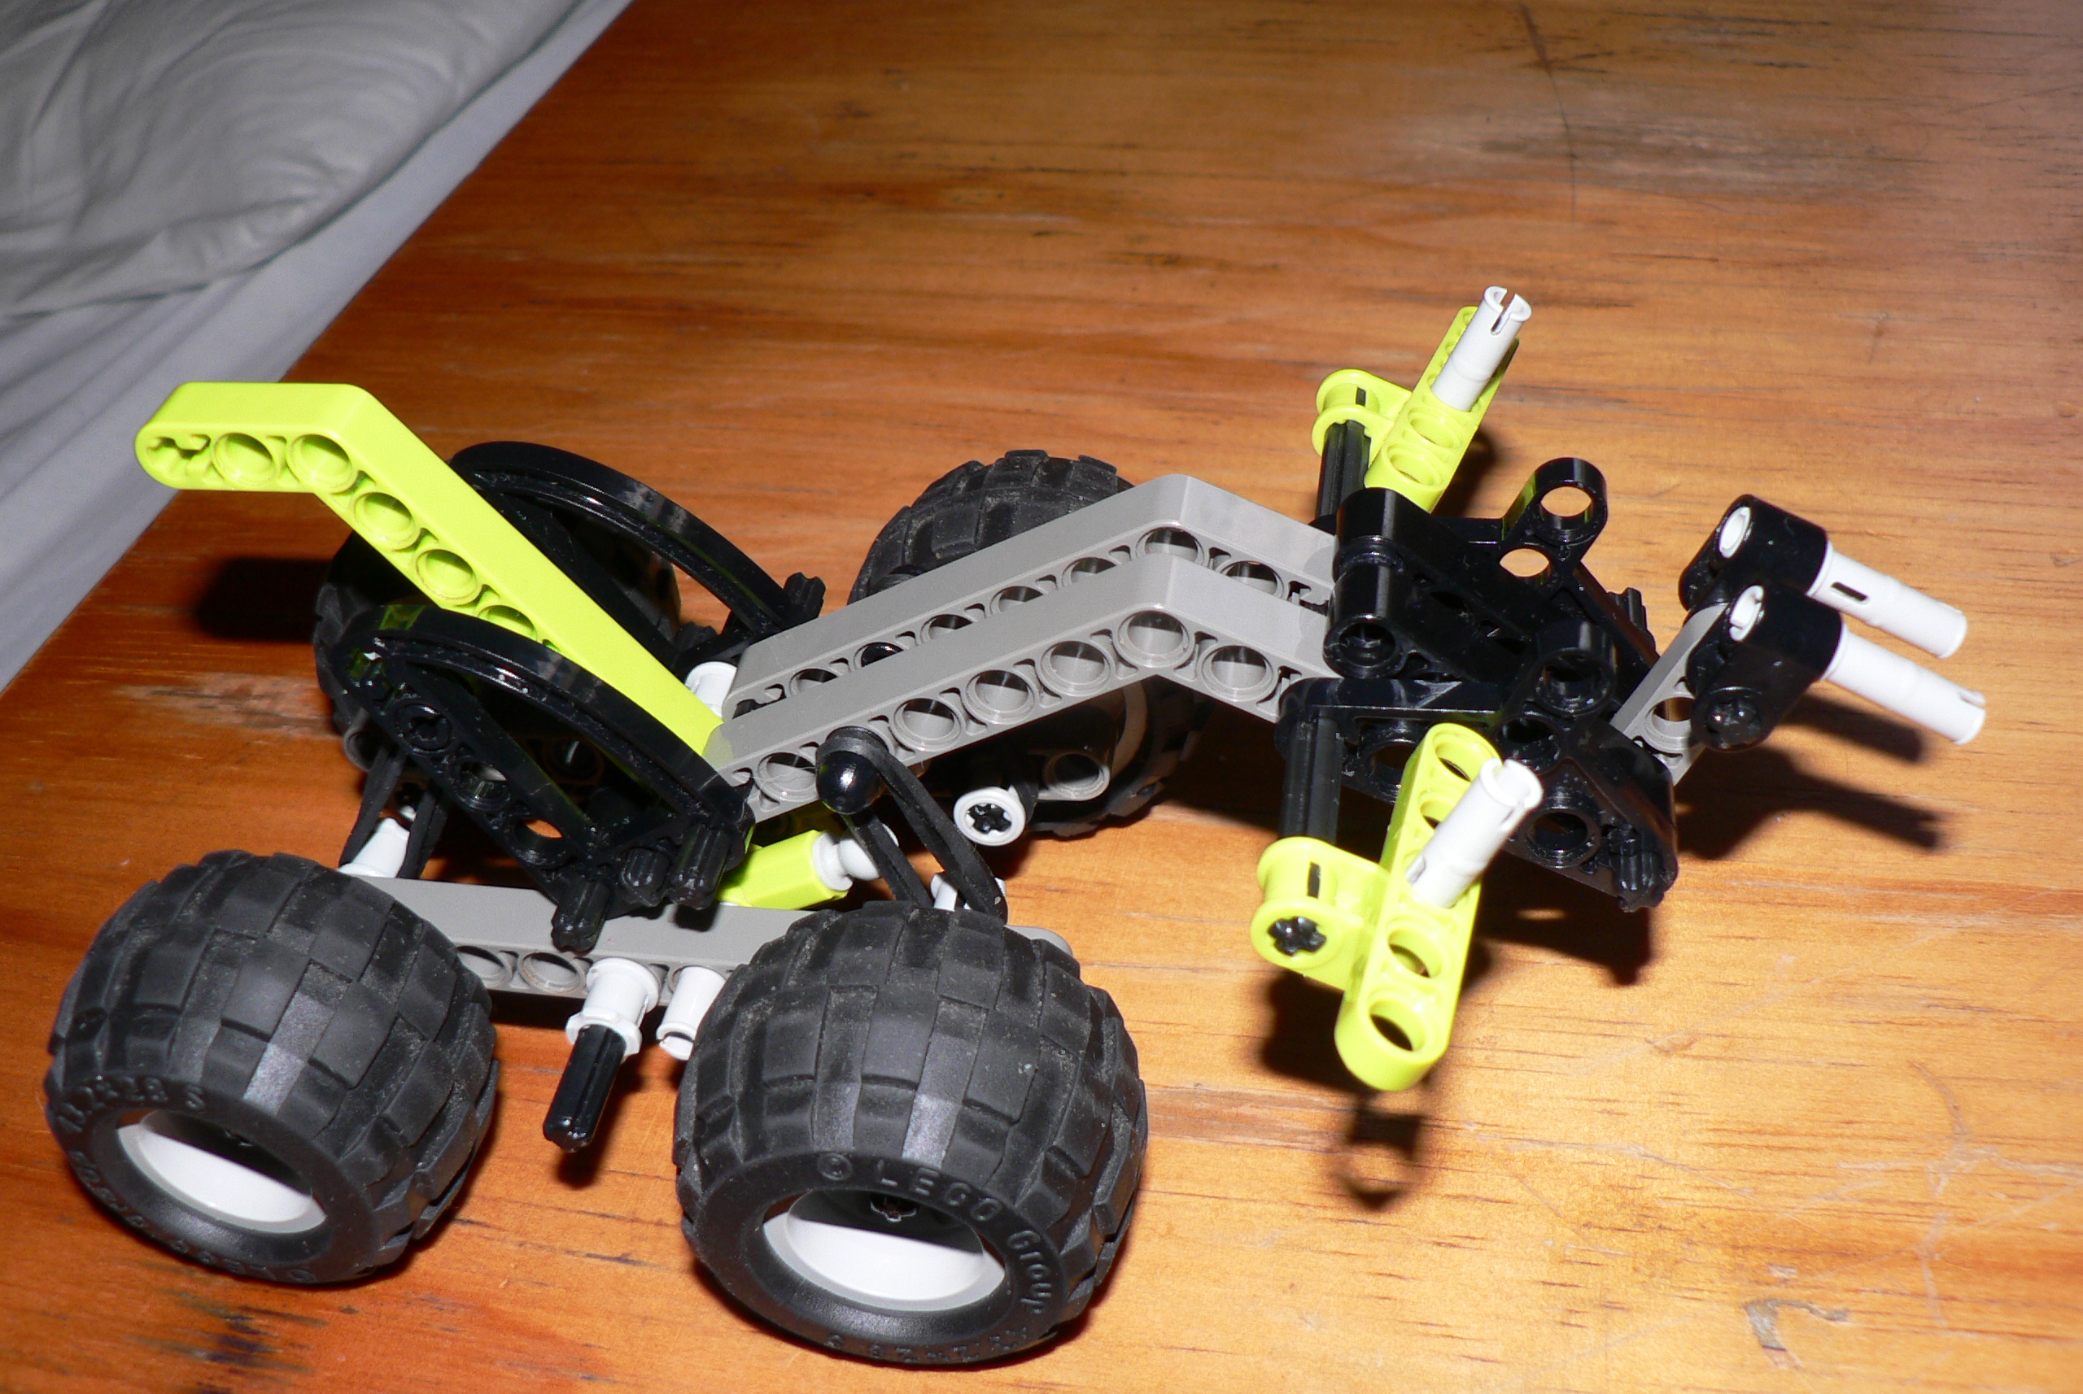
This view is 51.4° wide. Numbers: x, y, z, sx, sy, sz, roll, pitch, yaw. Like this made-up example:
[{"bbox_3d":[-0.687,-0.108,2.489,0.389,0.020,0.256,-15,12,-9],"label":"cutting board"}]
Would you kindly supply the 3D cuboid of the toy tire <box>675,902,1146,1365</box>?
[{"bbox_3d":[-0.012,0.040,0.198,0.043,0.043,0.028,3,44,9],"label":"toy tire"}]

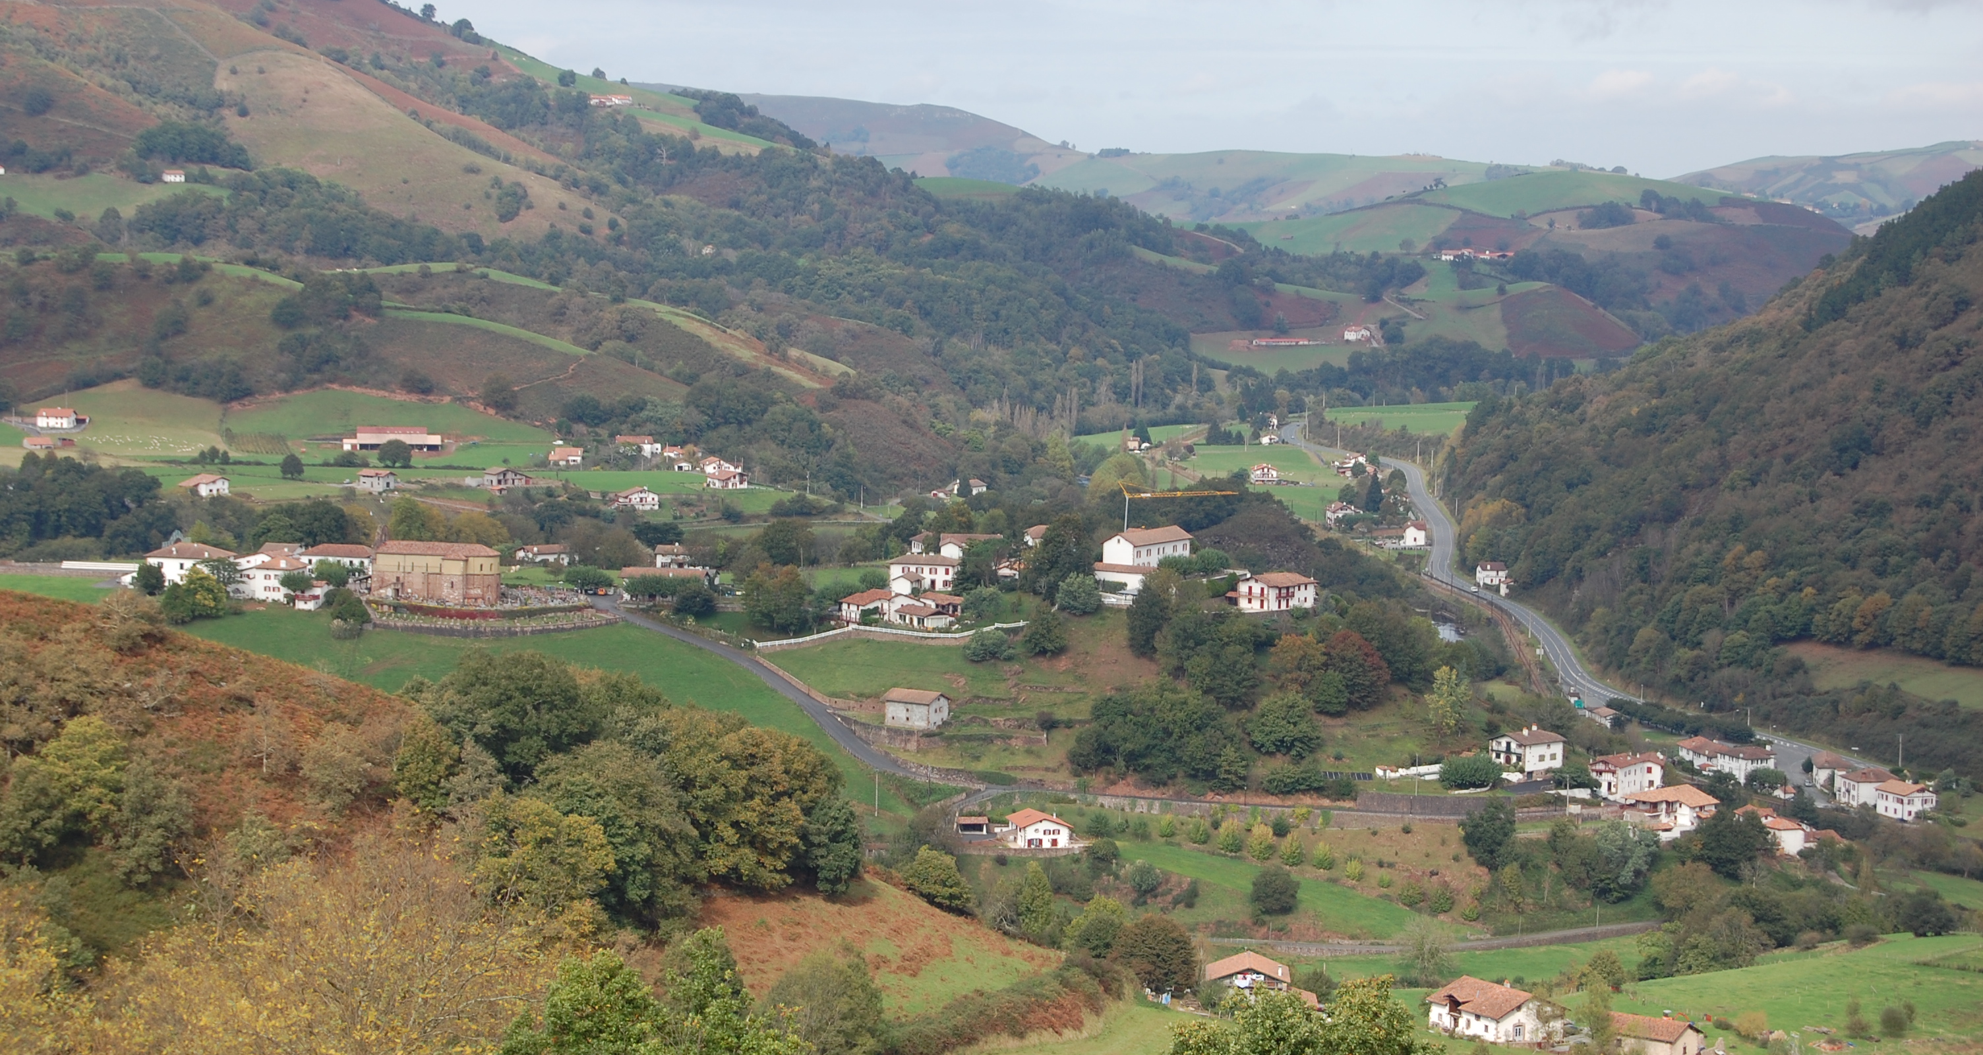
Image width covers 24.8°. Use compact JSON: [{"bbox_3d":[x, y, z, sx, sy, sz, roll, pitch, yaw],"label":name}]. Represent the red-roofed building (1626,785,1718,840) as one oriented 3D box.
[{"bbox_3d":[152.660,62.850,1010.460,10.230,8.670,19.770,-4,6,-41],"label":"red-roofed building"}]

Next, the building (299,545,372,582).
[{"bbox_3d":[-158.580,8.610,1093.530,16.500,8.700,8.700,1,5,15],"label":"building"}]

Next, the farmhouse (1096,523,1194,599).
[{"bbox_3d":[37.380,7.100,1077.420,11.150,12.860,28.380,3,6,30],"label":"farmhouse"}]

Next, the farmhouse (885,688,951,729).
[{"bbox_3d":[-16.560,40.060,999.260,13.710,7.760,7.920,4,6,37],"label":"farmhouse"}]

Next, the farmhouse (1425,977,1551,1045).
[{"bbox_3d":[83.320,78.970,741.250,13.750,7.680,19.050,-3,6,-29],"label":"farmhouse"}]

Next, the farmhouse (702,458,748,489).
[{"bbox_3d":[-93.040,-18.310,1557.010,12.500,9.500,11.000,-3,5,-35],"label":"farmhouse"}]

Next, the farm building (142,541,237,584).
[{"bbox_3d":[-191.310,8.930,1078.120,18.300,10.300,12.000,2,5,16],"label":"farm building"}]

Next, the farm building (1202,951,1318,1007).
[{"bbox_3d":[42.460,70.640,700.660,16.820,7.210,13.940,0,4,7],"label":"farm building"}]

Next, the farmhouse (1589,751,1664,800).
[{"bbox_3d":[144.840,56.520,1028.310,9.000,9.200,15.000,4,6,40],"label":"farmhouse"}]

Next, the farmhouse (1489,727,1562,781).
[{"bbox_3d":[125.190,52.980,1053.380,14.060,9.730,10.810,-4,6,-43],"label":"farmhouse"}]

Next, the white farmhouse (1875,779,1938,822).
[{"bbox_3d":[214.370,63.660,1056.850,8.640,7.930,13.250,-2,5,-21],"label":"white farmhouse"}]

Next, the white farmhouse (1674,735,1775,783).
[{"bbox_3d":[192.720,61.320,1180.430,10.240,9.040,30.130,-2,5,-25],"label":"white farmhouse"}]

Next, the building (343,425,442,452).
[{"bbox_3d":[-222.550,-32.790,1678.970,35.470,8.650,18.000,0,4,1],"label":"building"}]

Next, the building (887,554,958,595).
[{"bbox_3d":[-14.900,10.680,1072.190,16.530,8.270,11.000,1,4,16],"label":"building"}]

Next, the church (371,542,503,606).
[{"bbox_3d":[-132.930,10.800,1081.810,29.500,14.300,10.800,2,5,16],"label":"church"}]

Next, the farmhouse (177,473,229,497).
[{"bbox_3d":[-274.600,-14.900,1576.190,13.500,6.800,13.000,-4,7,-43],"label":"farmhouse"}]

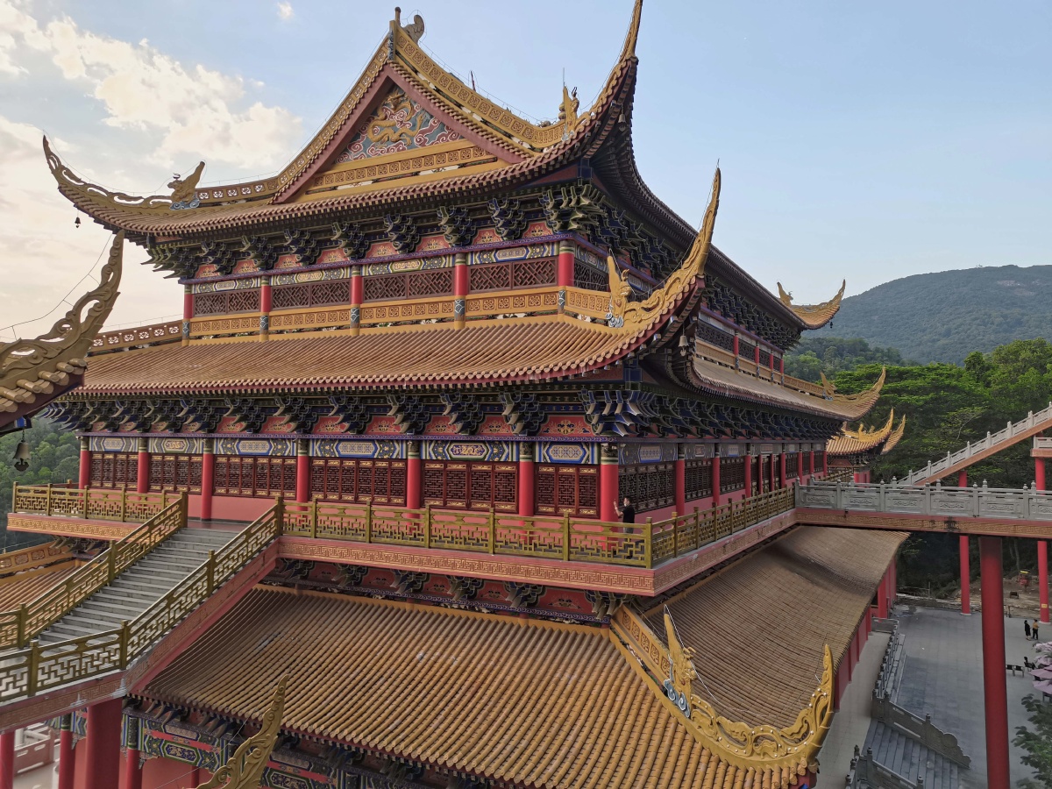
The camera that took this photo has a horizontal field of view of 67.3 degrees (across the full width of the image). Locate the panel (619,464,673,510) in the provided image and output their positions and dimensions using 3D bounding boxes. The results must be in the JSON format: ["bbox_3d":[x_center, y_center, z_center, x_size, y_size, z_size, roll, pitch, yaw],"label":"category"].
[{"bbox_3d":[4.061,2.987,25.753,0.120,1.573,6.489,-1,-4,28],"label":"panel"}]

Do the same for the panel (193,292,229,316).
[{"bbox_3d":[-14.105,-3.957,35.069,2.205,1.039,0.098,-1,-4,28],"label":"panel"}]

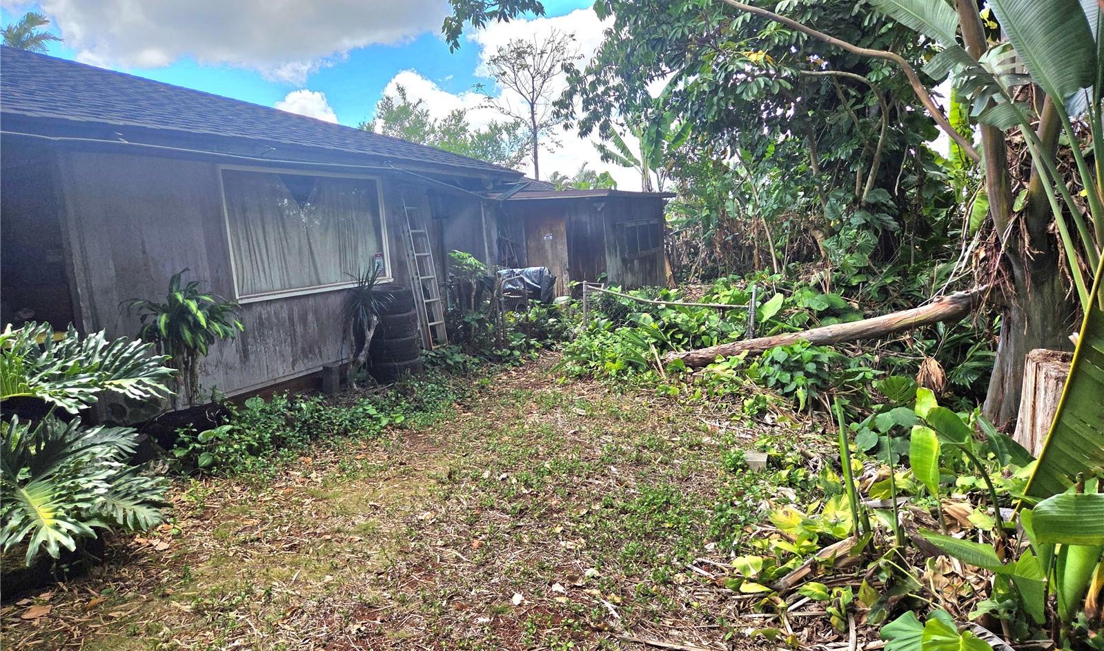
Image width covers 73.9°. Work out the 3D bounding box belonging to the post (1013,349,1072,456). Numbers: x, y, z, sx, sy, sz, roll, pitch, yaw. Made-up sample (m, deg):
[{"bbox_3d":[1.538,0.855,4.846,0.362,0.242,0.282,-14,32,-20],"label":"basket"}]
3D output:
[{"bbox_3d":[2.828,0.465,4.178,0.420,0.601,0.420,0,9,34],"label":"post"}]

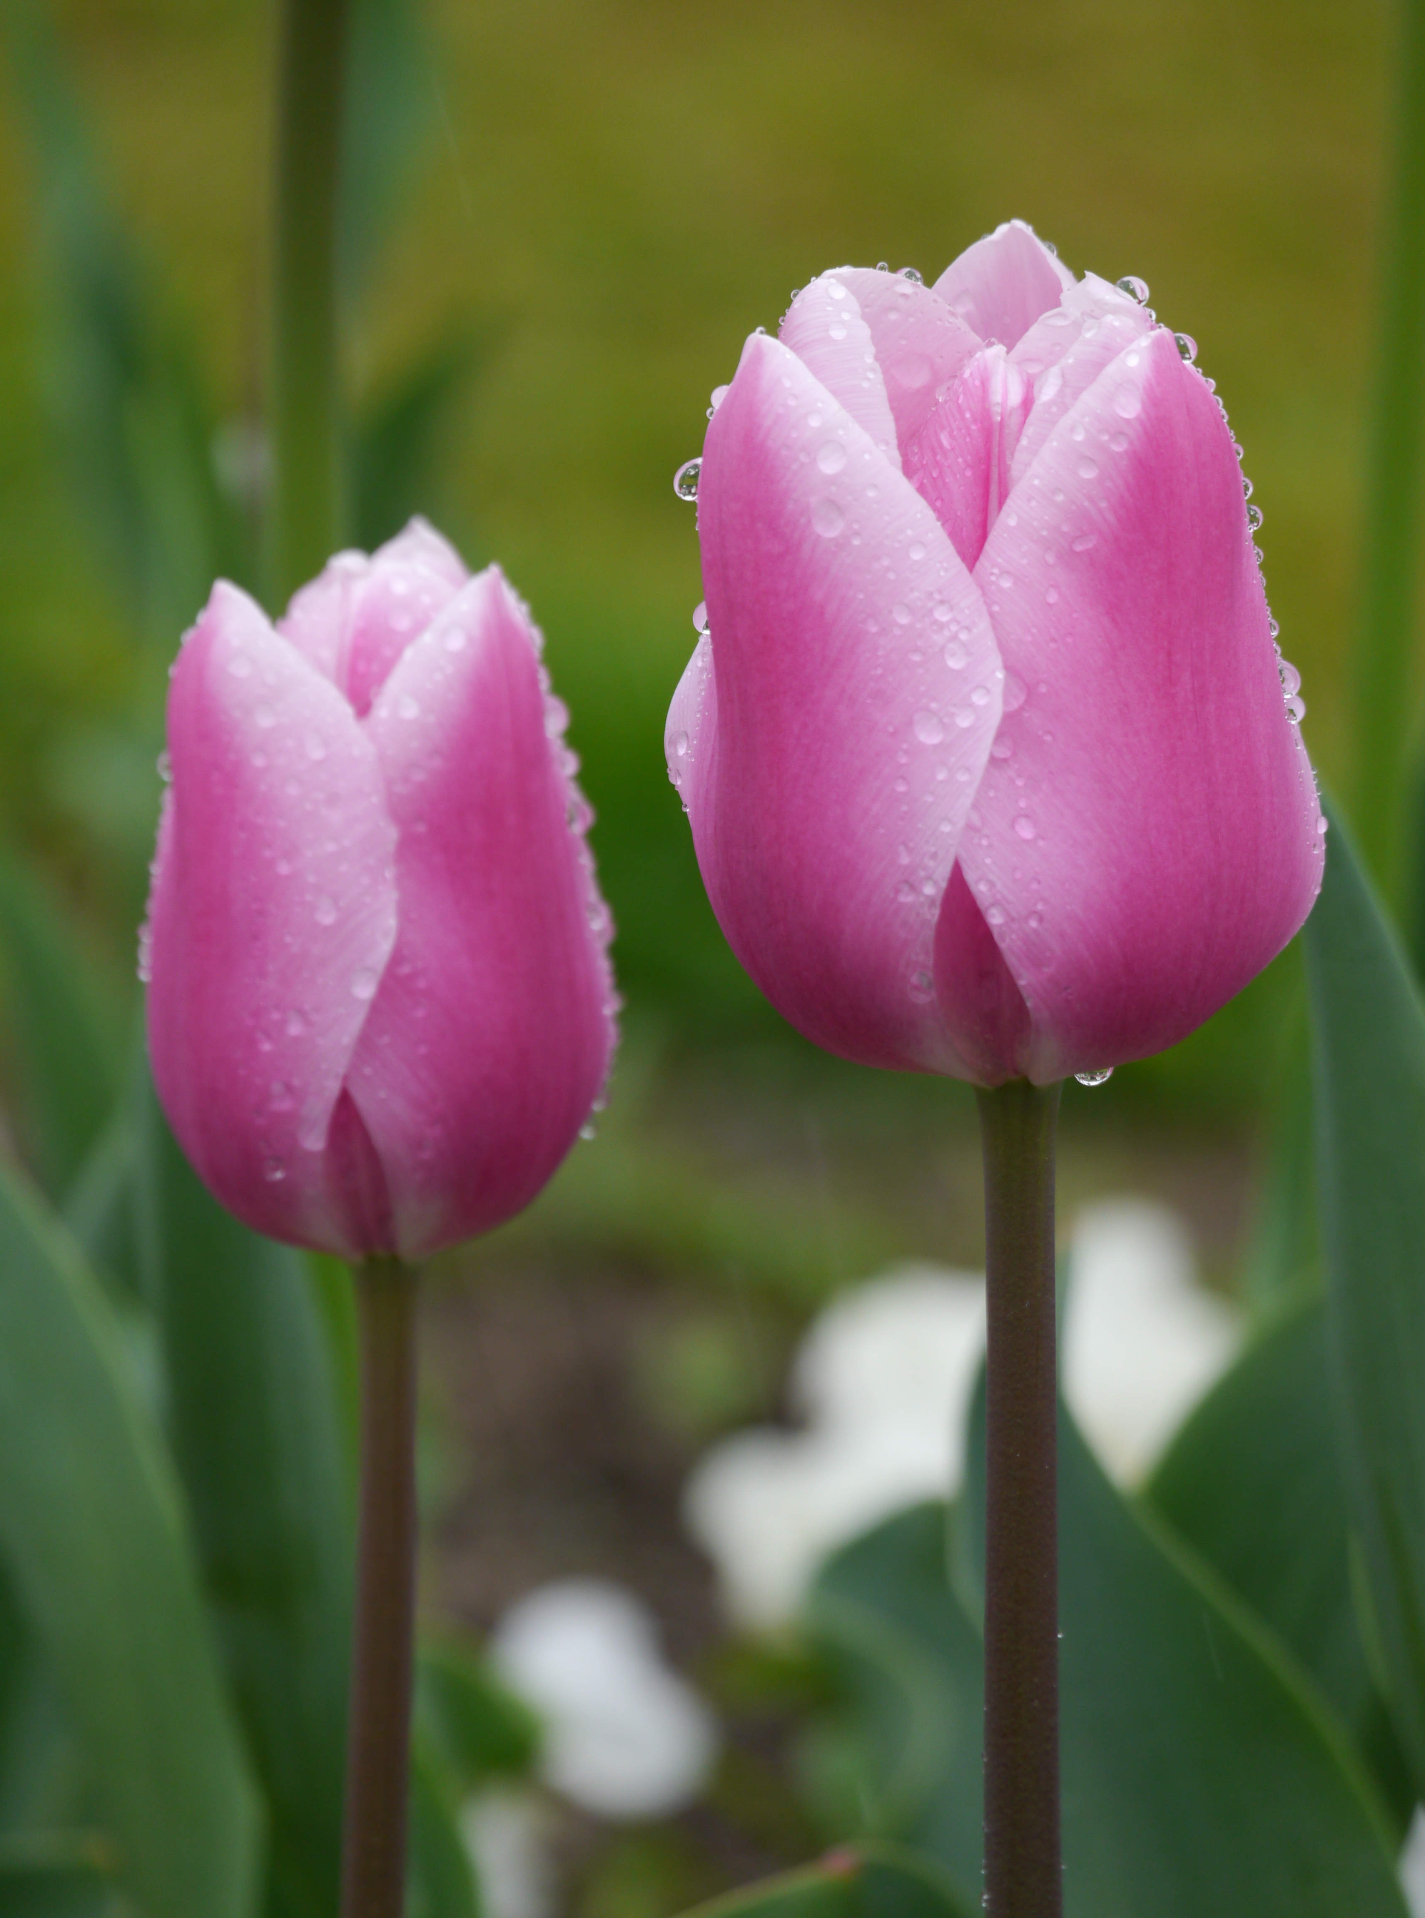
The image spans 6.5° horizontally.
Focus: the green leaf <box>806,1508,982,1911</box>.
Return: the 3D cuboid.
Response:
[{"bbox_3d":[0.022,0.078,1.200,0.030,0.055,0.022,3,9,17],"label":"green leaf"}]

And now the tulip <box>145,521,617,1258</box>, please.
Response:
[{"bbox_3d":[-0.029,-0.006,1.110,0.041,0.062,0.041,-2,9,0],"label":"tulip"}]

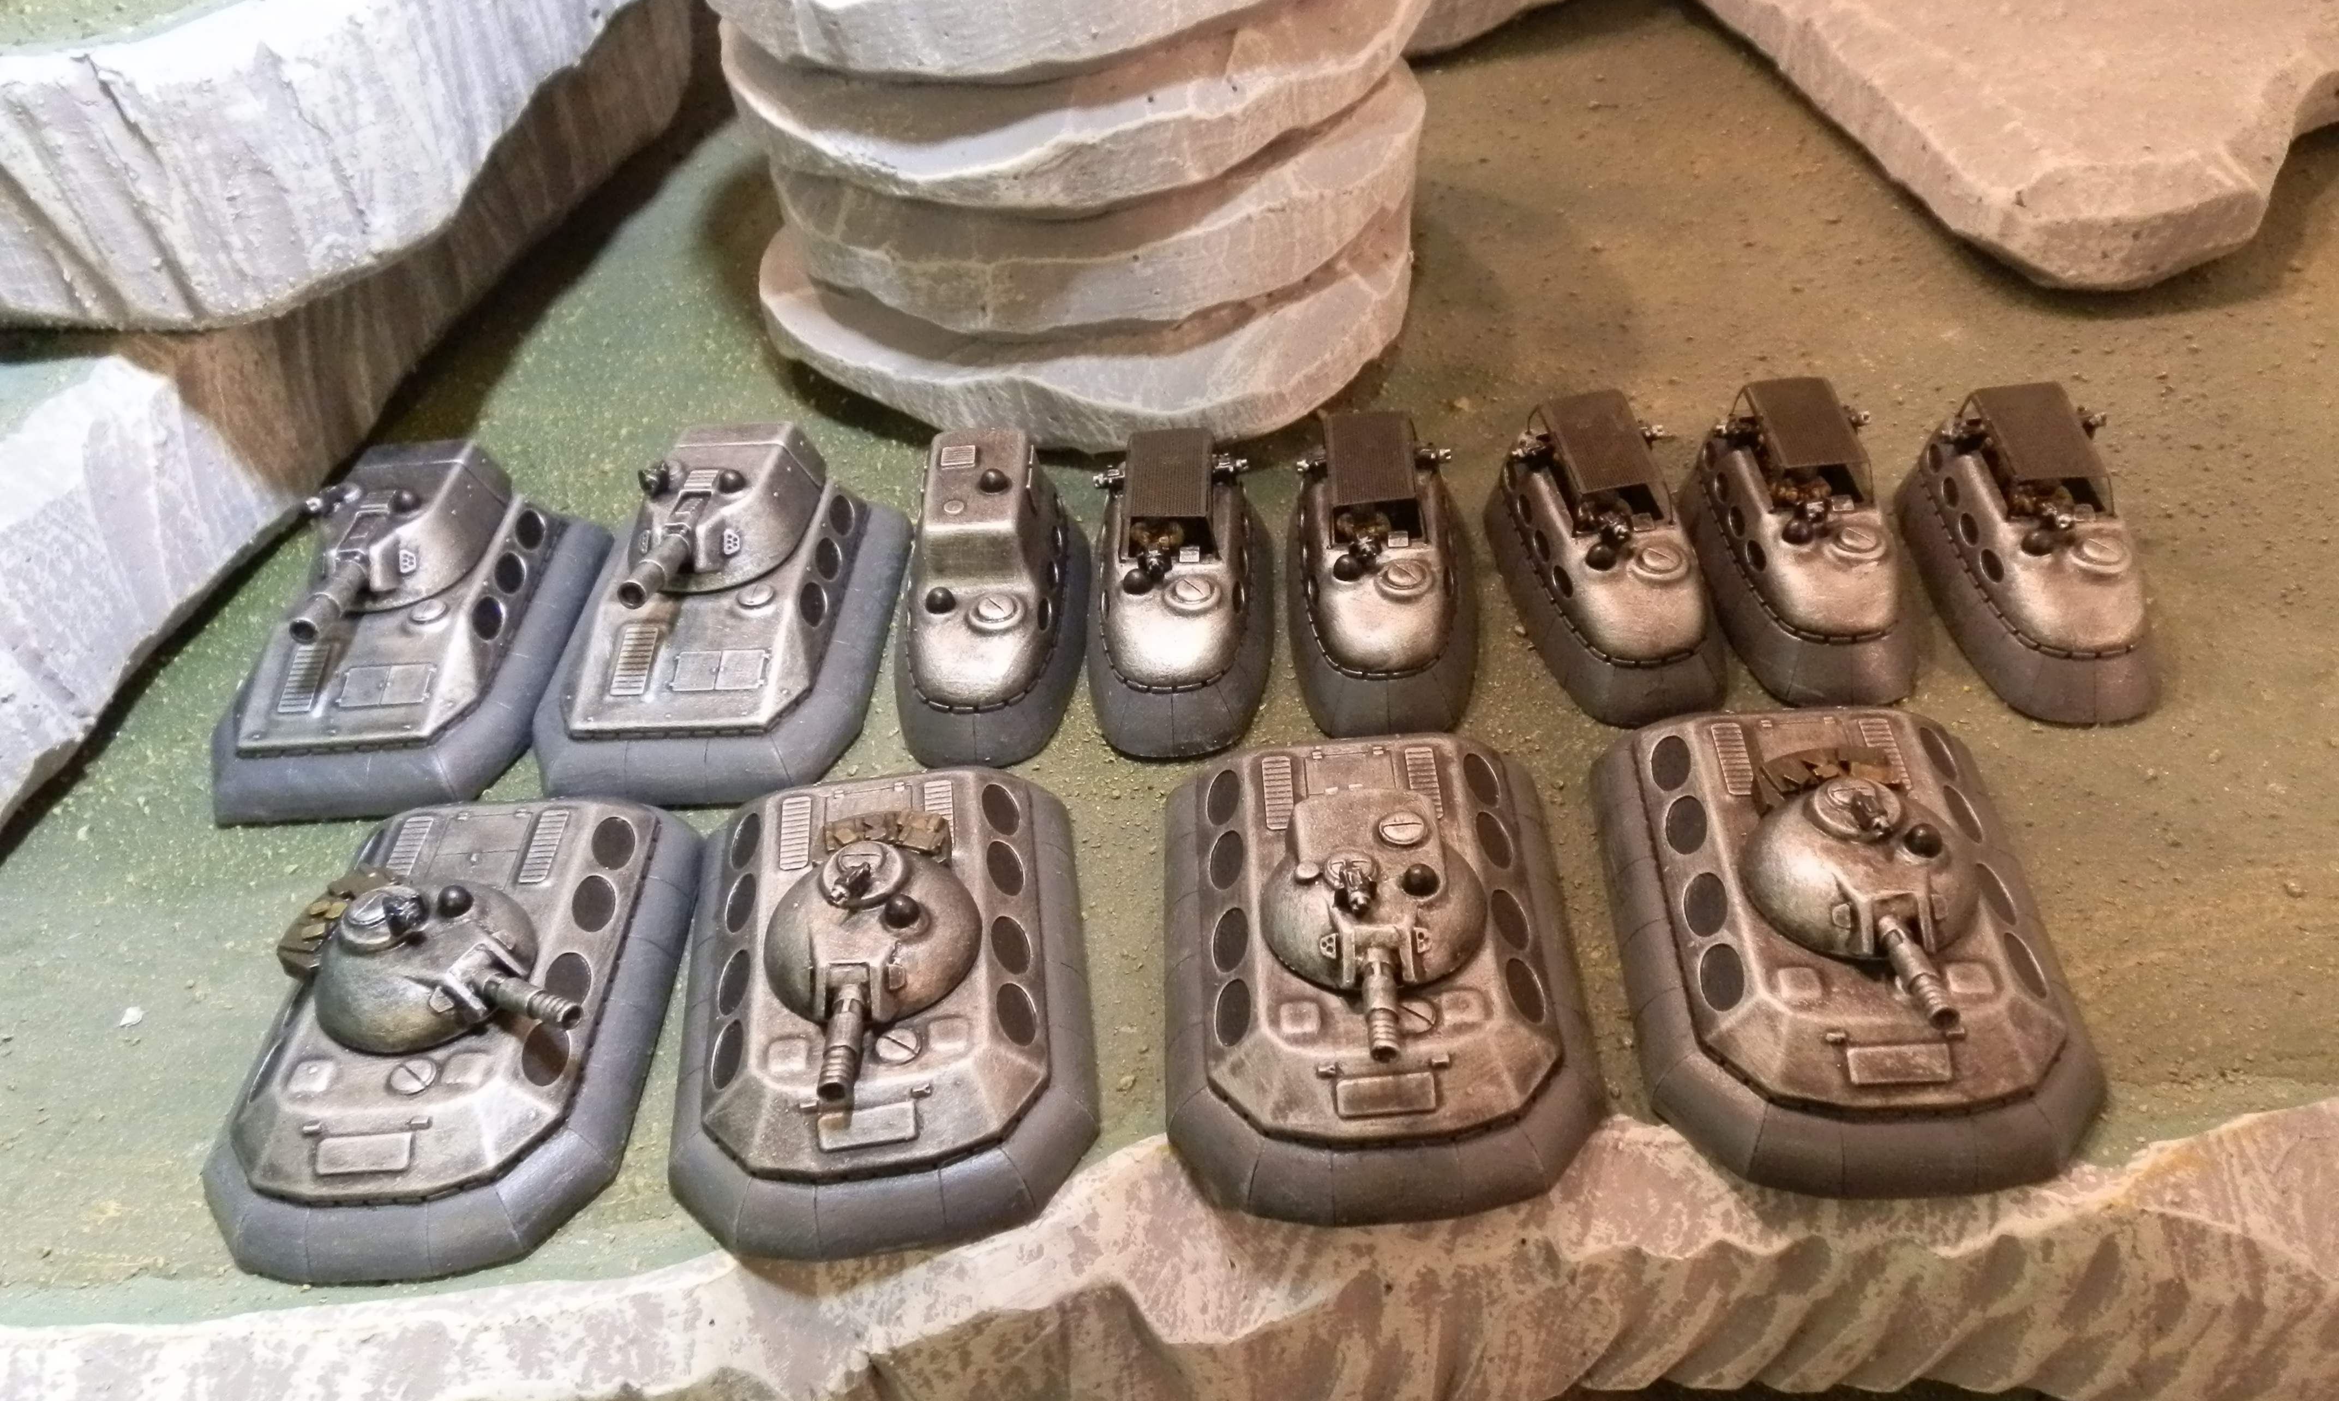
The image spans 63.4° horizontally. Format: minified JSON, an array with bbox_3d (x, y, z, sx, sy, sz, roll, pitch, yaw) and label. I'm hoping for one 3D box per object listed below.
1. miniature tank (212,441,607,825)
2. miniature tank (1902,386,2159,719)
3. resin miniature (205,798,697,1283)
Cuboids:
[{"bbox_3d":[-0.146,-0.018,0.354,0.062,0.031,0.085,-2,42,5],"label":"miniature tank"},{"bbox_3d":[0.154,-0.029,0.331,0.036,0.026,0.069,-2,42,5],"label":"miniature tank"},{"bbox_3d":[-0.109,0.038,0.284,0.061,0.033,0.091,-3,42,4],"label":"resin miniature"}]

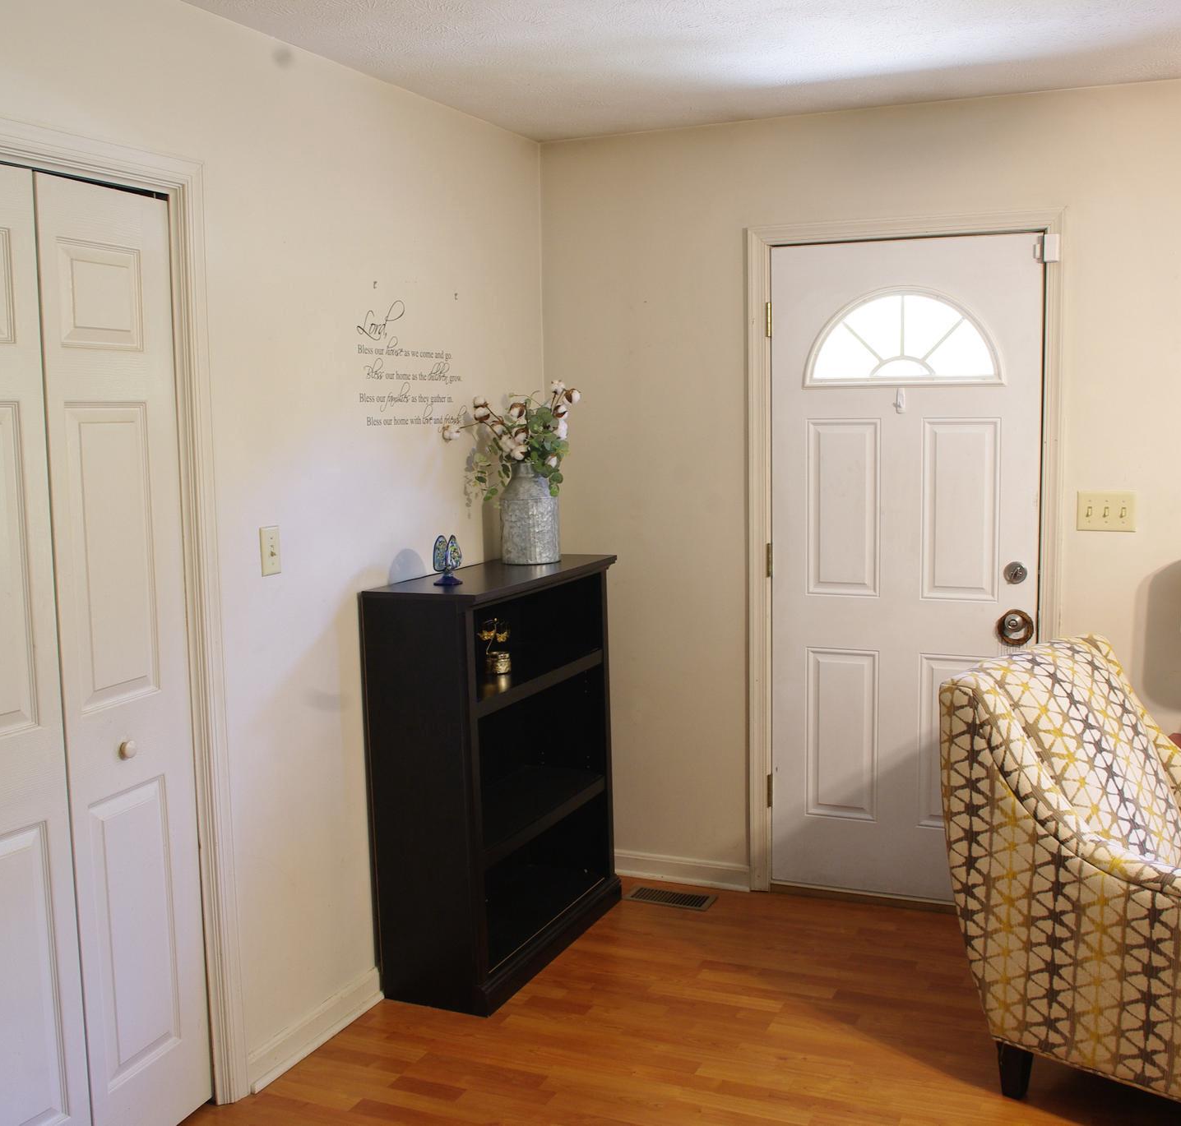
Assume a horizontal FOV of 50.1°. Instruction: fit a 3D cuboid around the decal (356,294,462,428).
[{"bbox_3d":[-0.485,-0.541,3.480,0.006,0.355,0.535,2,7,24],"label":"decal"}]

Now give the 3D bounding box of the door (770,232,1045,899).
[{"bbox_3d":[0.944,0.047,3.838,0.810,2.030,0.045,2,7,24],"label":"door"}]

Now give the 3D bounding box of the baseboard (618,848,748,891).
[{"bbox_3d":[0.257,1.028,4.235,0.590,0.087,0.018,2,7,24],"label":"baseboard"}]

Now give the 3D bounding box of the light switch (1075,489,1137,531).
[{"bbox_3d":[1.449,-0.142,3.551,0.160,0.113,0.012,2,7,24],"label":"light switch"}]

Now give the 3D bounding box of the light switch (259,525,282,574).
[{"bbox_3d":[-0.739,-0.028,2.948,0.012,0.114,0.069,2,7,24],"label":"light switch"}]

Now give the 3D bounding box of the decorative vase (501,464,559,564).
[{"bbox_3d":[-0.185,-0.151,3.840,0.175,0.300,0.175,-1,6,0],"label":"decorative vase"}]

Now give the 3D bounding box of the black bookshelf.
[{"bbox_3d":[-0.237,0.582,3.677,0.325,1.120,0.905,2,7,24],"label":"black bookshelf"}]

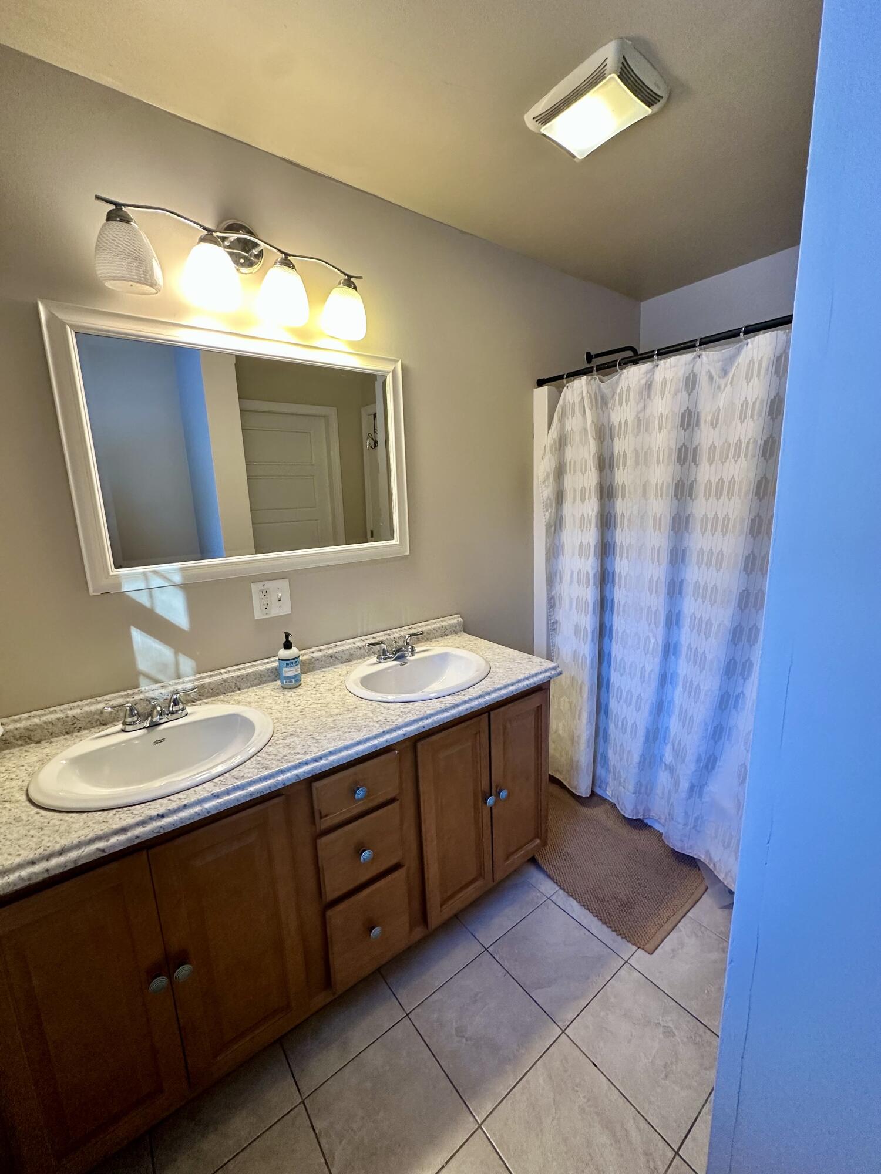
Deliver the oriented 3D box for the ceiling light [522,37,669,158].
[{"bbox_3d":[0.408,-1.231,1.244,0.282,0.044,0.308,-10,14,-36],"label":"ceiling light"}]

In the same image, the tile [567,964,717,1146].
[{"bbox_3d":[0.555,1.219,1.269,0.304,0.010,0.304,-10,14,-36],"label":"tile"}]

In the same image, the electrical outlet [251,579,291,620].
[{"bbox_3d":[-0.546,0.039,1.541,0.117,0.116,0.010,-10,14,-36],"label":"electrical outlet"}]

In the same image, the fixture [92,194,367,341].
[{"bbox_3d":[-0.526,-0.890,1.296,0.700,0.250,0.167,-10,14,-36],"label":"fixture"}]

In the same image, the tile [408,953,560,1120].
[{"bbox_3d":[0.121,1.222,1.324,0.304,0.010,0.304,-10,14,-36],"label":"tile"}]

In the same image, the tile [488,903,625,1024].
[{"bbox_3d":[0.365,1.177,1.510,0.304,0.010,0.304,-10,14,-36],"label":"tile"}]

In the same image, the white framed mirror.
[{"bbox_3d":[-0.529,-0.394,1.470,0.998,0.699,0.026,-10,14,-36],"label":"white framed mirror"}]

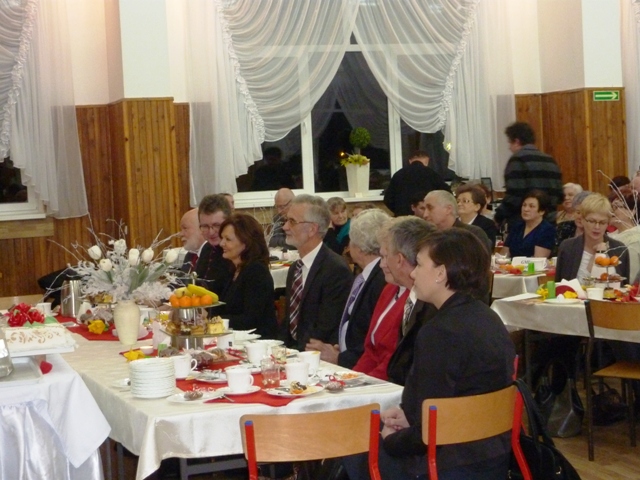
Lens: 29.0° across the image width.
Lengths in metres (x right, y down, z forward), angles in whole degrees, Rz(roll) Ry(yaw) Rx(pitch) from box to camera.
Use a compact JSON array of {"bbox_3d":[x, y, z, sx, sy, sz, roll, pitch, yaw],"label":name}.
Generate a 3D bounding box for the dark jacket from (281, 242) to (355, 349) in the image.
[{"bbox_3d":[-0.007,0.357,5.720,0.340,0.650,0.490,-4,4,-26],"label":"dark jacket"}]

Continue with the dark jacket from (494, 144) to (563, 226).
[{"bbox_3d":[1.624,-0.372,9.600,0.400,0.740,0.540,1,5,45],"label":"dark jacket"}]

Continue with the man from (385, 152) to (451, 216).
[{"bbox_3d":[0.812,0.043,10.207,0.580,1.600,0.500,-2,3,5],"label":"man"}]

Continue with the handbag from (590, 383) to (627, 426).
[{"bbox_3d":[1.657,0.922,7.100,0.130,0.245,0.260,-1,4,30],"label":"handbag"}]

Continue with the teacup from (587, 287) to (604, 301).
[{"bbox_3d":[1.363,0.272,6.120,0.090,0.070,0.086,-3,3,-6],"label":"teacup"}]

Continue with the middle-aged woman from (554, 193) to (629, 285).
[{"bbox_3d":[1.454,0.392,6.521,0.470,1.290,0.750,-2,3,7],"label":"middle-aged woman"}]

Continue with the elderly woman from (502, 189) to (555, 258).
[{"bbox_3d":[1.435,0.263,8.845,0.470,1.270,0.750,0,4,37],"label":"elderly woman"}]

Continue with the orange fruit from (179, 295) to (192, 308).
[{"bbox_3d":[-0.551,0.252,5.080,0.055,0.050,0.055,-2,3,0],"label":"orange fruit"}]

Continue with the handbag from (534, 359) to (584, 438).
[{"bbox_3d":[1.334,0.865,6.870,0.160,0.420,0.260,-5,4,-40],"label":"handbag"}]

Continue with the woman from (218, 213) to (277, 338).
[{"bbox_3d":[-0.459,0.507,6.063,0.750,1.280,0.460,-4,4,-22],"label":"woman"}]

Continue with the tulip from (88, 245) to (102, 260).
[{"bbox_3d":[-1.042,0.059,5.750,0.057,0.067,0.057,-14,6,1],"label":"tulip"}]

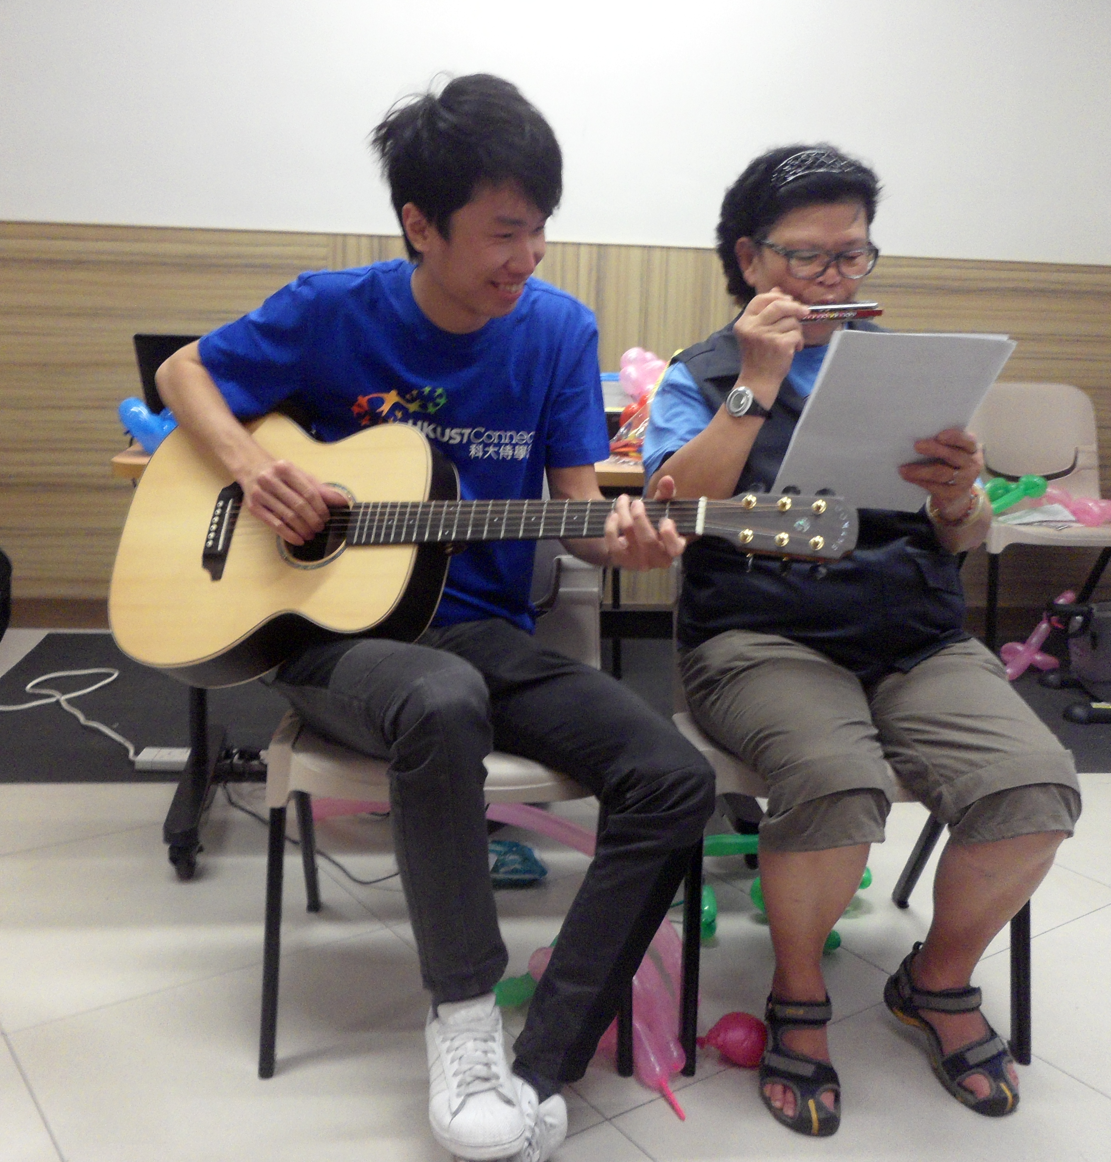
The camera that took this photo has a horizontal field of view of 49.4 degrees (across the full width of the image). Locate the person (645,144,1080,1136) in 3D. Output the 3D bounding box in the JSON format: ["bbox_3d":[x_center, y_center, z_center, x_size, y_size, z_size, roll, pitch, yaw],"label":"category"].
[{"bbox_3d":[0.377,0.028,1.695,0.525,1.250,0.590,0,12,-10],"label":"person"}]

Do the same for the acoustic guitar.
[{"bbox_3d":[-0.134,-0.049,1.534,1.012,0.393,0.117,0,-23,23],"label":"acoustic guitar"}]

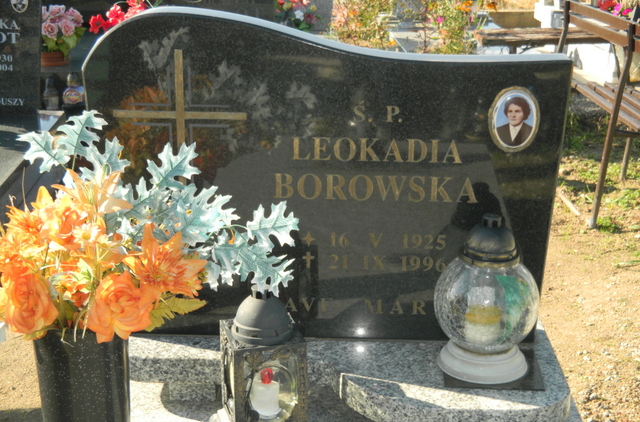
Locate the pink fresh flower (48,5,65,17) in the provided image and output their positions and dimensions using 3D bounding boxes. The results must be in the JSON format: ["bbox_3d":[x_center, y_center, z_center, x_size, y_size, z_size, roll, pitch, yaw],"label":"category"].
[{"bbox_3d":[-1.218,-0.922,4.700,0.075,0.060,0.065,-1,18,-6],"label":"pink fresh flower"}]

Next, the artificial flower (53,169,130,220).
[{"bbox_3d":[-0.336,-0.024,1.500,0.112,0.072,0.085,-1,18,-5],"label":"artificial flower"}]

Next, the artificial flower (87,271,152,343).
[{"bbox_3d":[-0.288,0.139,1.460,0.095,0.100,0.070,-1,3,-7],"label":"artificial flower"}]

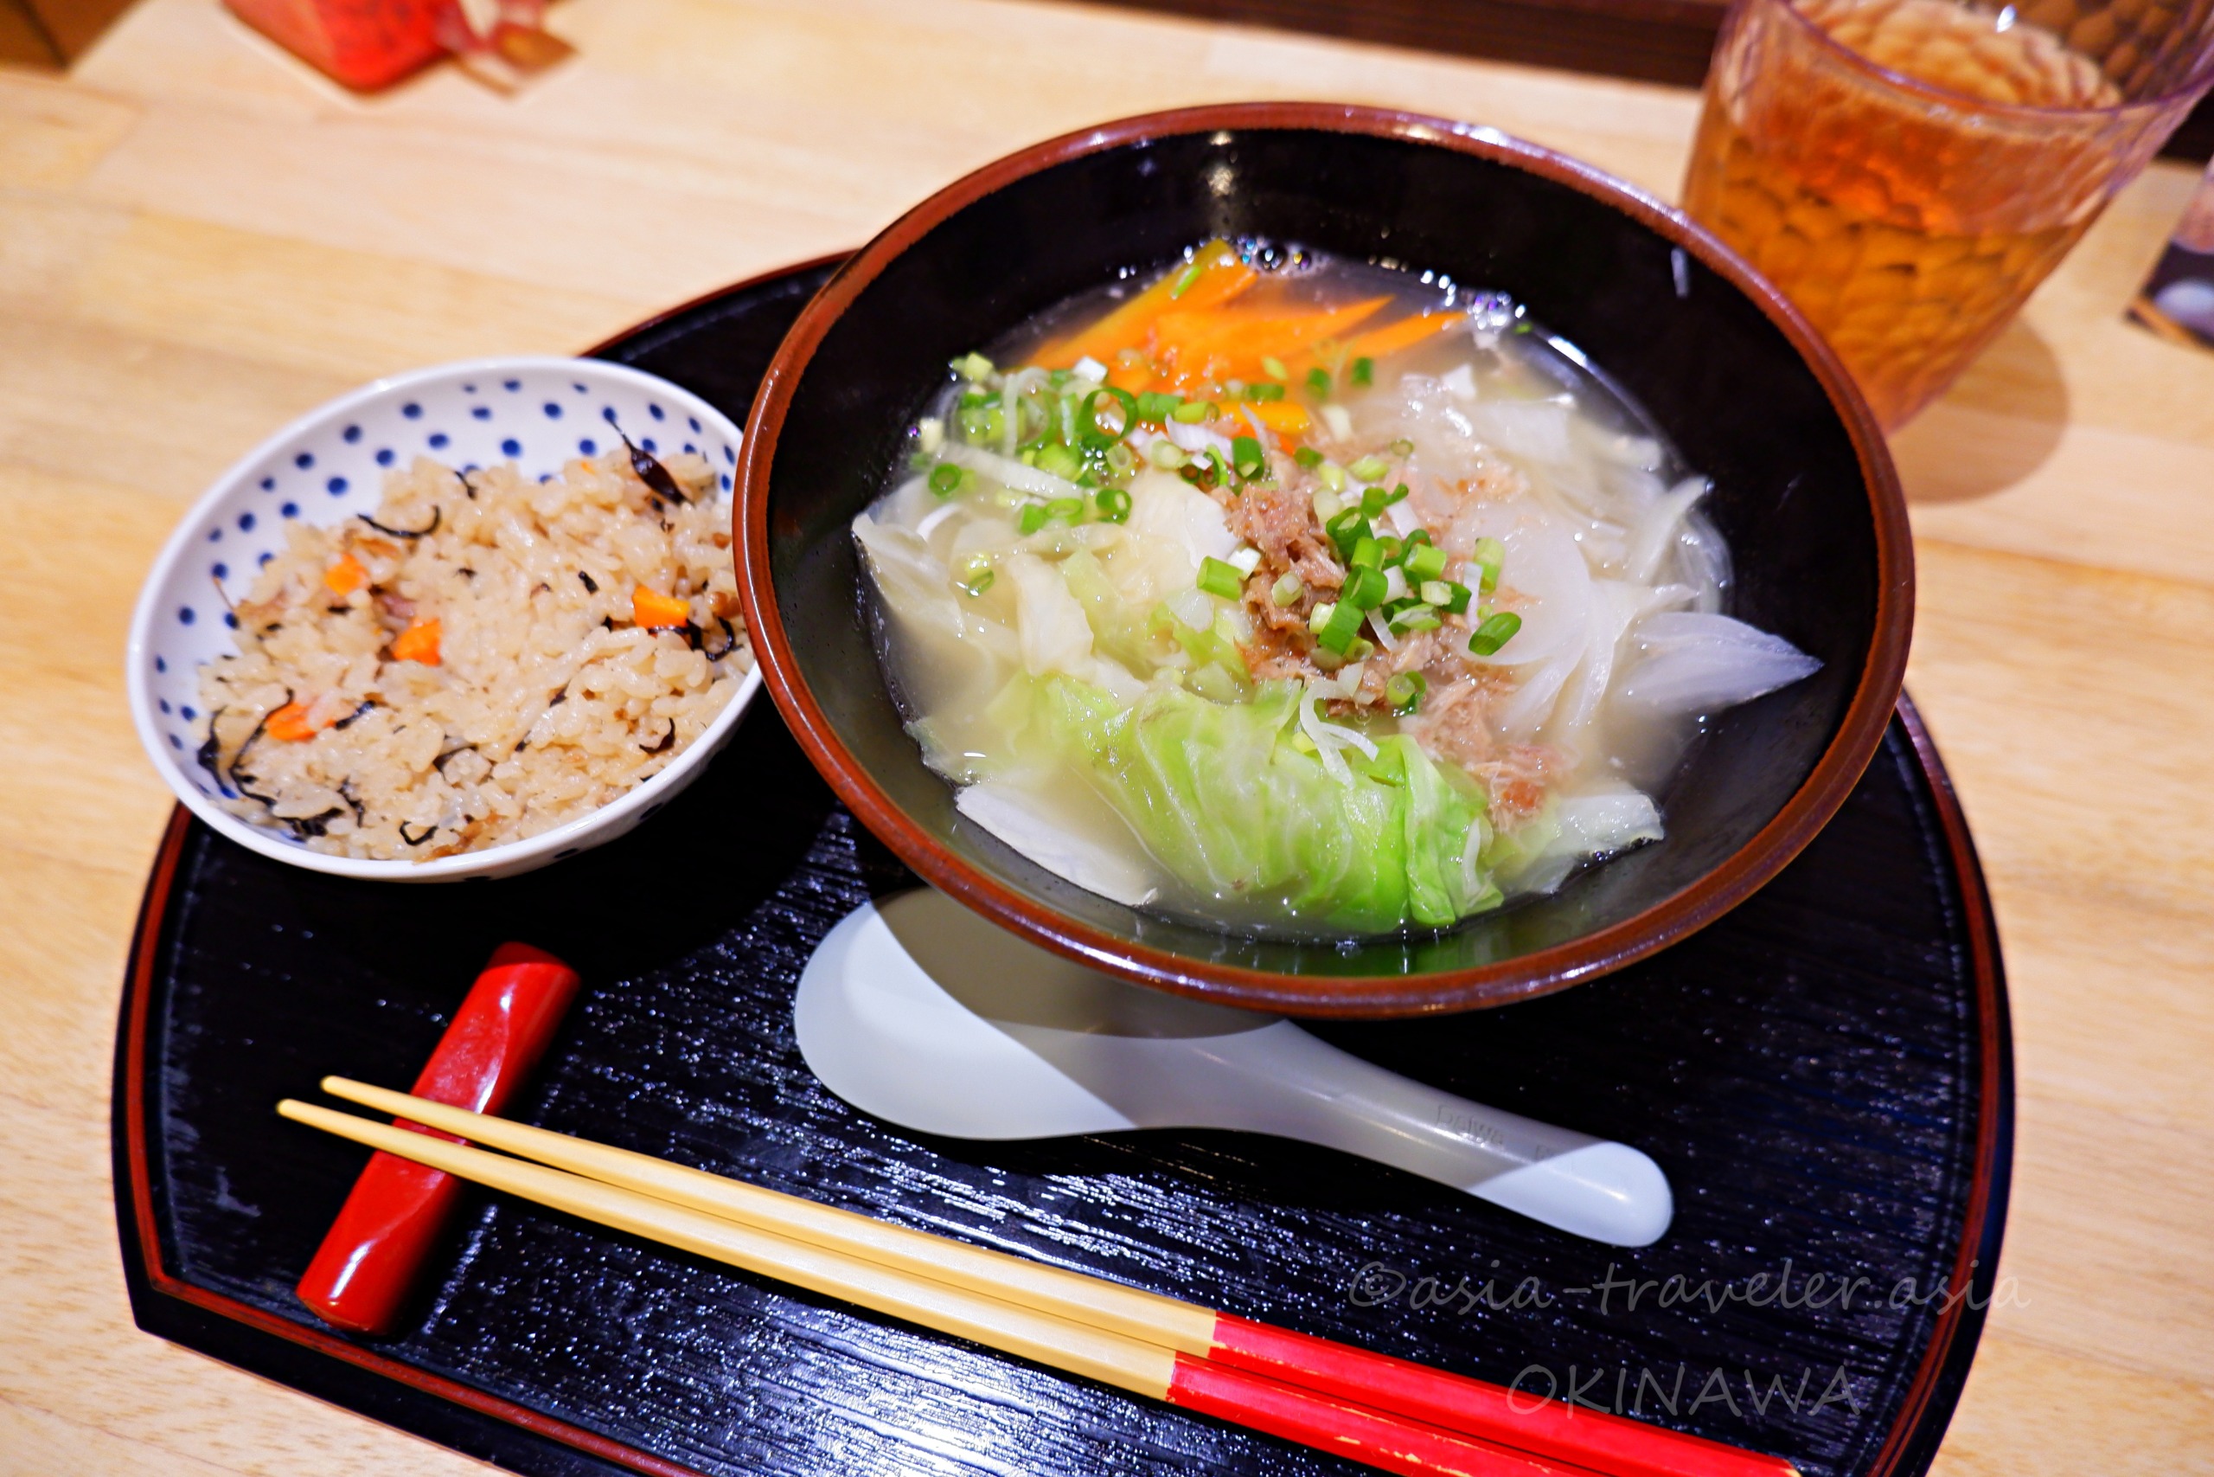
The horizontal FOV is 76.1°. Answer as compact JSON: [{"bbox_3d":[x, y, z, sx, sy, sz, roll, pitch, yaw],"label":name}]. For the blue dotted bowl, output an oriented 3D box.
[{"bbox_3d":[-0.107,-0.013,0.259,0.110,0.049,0.110,0,58,0],"label":"blue dotted bowl"}]

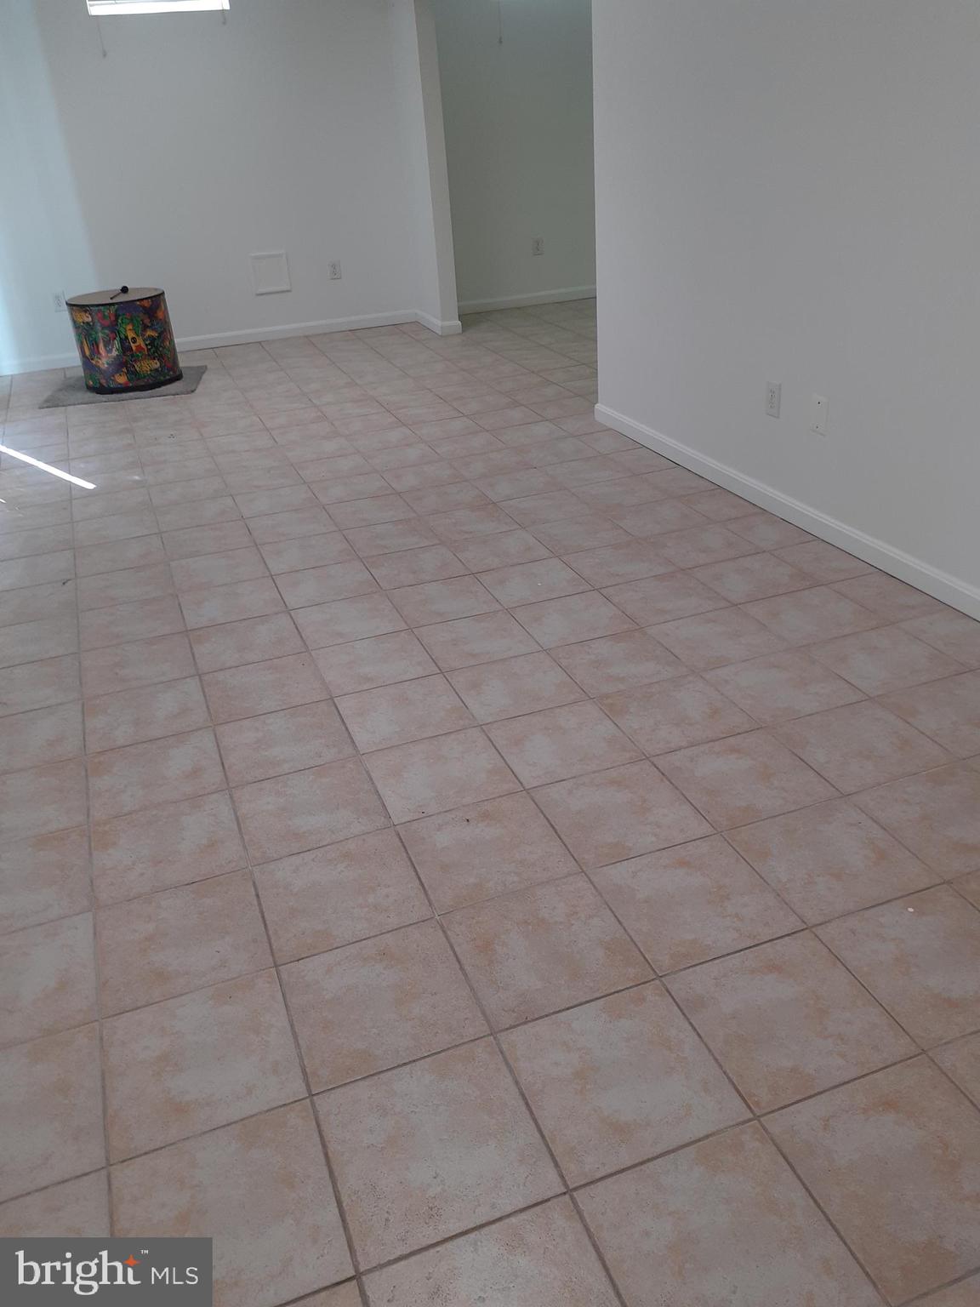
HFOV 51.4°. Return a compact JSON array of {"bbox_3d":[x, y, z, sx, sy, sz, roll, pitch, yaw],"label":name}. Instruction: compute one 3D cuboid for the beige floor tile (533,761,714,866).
[{"bbox_3d":[0.281,0.350,2.234,0.308,0.010,0.305,-13,29,-17],"label":"beige floor tile"}]

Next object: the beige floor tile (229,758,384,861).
[{"bbox_3d":[-0.403,0.349,2.278,0.305,0.012,0.302,-13,30,-17],"label":"beige floor tile"}]

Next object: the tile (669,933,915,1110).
[{"bbox_3d":[0.496,0.607,1.722,0.305,0.010,0.294,-13,30,-17],"label":"tile"}]

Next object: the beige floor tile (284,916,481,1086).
[{"bbox_3d":[-0.190,0.607,1.778,0.305,0.012,0.302,-13,30,-17],"label":"beige floor tile"}]

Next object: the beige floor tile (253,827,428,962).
[{"bbox_3d":[-0.296,0.478,2.028,0.305,0.012,0.302,-13,30,-17],"label":"beige floor tile"}]

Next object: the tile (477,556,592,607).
[{"bbox_3d":[0.138,-0.237,3.349,0.308,0.010,0.305,-13,29,-17],"label":"tile"}]

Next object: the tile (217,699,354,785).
[{"bbox_3d":[-0.505,0.220,2.509,0.302,0.010,0.297,-13,29,-17],"label":"tile"}]

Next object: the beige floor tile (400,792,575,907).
[{"bbox_3d":[-0.009,0.416,2.129,0.305,0.010,0.294,-13,30,-17],"label":"beige floor tile"}]

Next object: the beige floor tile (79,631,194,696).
[{"bbox_3d":[-1.018,0.032,2.943,0.305,0.010,0.294,-13,30,-17],"label":"beige floor tile"}]

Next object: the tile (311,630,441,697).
[{"bbox_3d":[-0.331,0.028,2.875,0.305,0.010,0.294,-13,30,-17],"label":"tile"}]

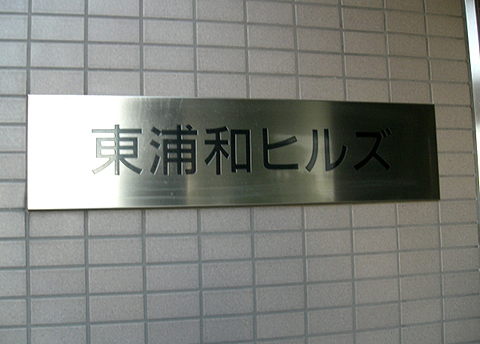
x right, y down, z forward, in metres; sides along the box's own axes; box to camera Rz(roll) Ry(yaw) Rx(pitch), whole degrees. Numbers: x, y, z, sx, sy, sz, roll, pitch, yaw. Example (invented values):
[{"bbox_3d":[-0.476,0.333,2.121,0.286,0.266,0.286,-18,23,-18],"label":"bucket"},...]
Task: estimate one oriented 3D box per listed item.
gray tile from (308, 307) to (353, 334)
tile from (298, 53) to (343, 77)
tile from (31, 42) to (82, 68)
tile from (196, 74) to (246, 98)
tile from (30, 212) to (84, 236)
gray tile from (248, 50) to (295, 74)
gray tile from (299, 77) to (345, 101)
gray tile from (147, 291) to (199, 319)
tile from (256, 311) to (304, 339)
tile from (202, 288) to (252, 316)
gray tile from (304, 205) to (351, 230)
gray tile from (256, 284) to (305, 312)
[{"bbox_3d":[0.171,0.283,1.009,0.095,0.045,0.010,-1,-5,-14],"label":"gray tile"},{"bbox_3d":[0.158,-0.213,1.050,0.095,0.045,0.010,-1,-5,-14],"label":"tile"},{"bbox_3d":[-0.323,-0.205,0.932,0.095,0.045,0.009,-1,-5,-13],"label":"tile"},{"bbox_3d":[-0.036,-0.163,0.999,0.095,0.045,0.009,-1,-5,-13],"label":"tile"},{"bbox_3d":[-0.316,0.089,0.908,0.095,0.045,0.009,-1,-5,-13],"label":"tile"},{"bbox_3d":[0.062,-0.213,1.027,0.095,0.045,0.008,0,-5,-13],"label":"gray tile"},{"bbox_3d":[0.160,-0.163,1.042,0.095,0.045,0.009,-1,-5,-13],"label":"gray tile"},{"bbox_3d":[-0.120,0.237,0.944,0.095,0.045,0.009,-1,-5,-13],"label":"gray tile"},{"bbox_3d":[0.077,0.286,0.984,0.095,0.045,0.008,0,-5,-13],"label":"tile"},{"bbox_3d":[-0.024,0.236,0.966,0.095,0.045,0.010,-1,-5,-14],"label":"tile"},{"bbox_3d":[0.169,0.086,1.024,0.095,0.045,0.009,-1,-5,-13],"label":"gray tile"},{"bbox_3d":[0.075,0.237,0.990,0.095,0.045,0.009,-1,-5,-13],"label":"gray tile"}]

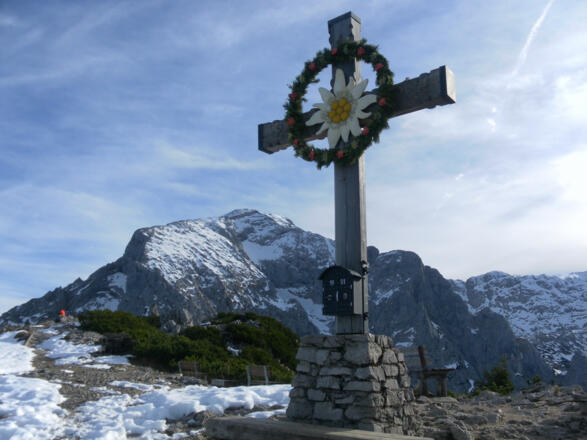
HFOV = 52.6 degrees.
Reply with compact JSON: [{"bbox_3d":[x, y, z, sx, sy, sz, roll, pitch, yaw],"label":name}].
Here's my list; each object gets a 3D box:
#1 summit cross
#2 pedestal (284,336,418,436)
[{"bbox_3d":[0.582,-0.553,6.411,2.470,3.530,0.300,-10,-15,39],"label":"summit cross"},{"bbox_3d":[0.560,1.622,6.000,1.040,0.890,0.800,-10,-15,39],"label":"pedestal"}]

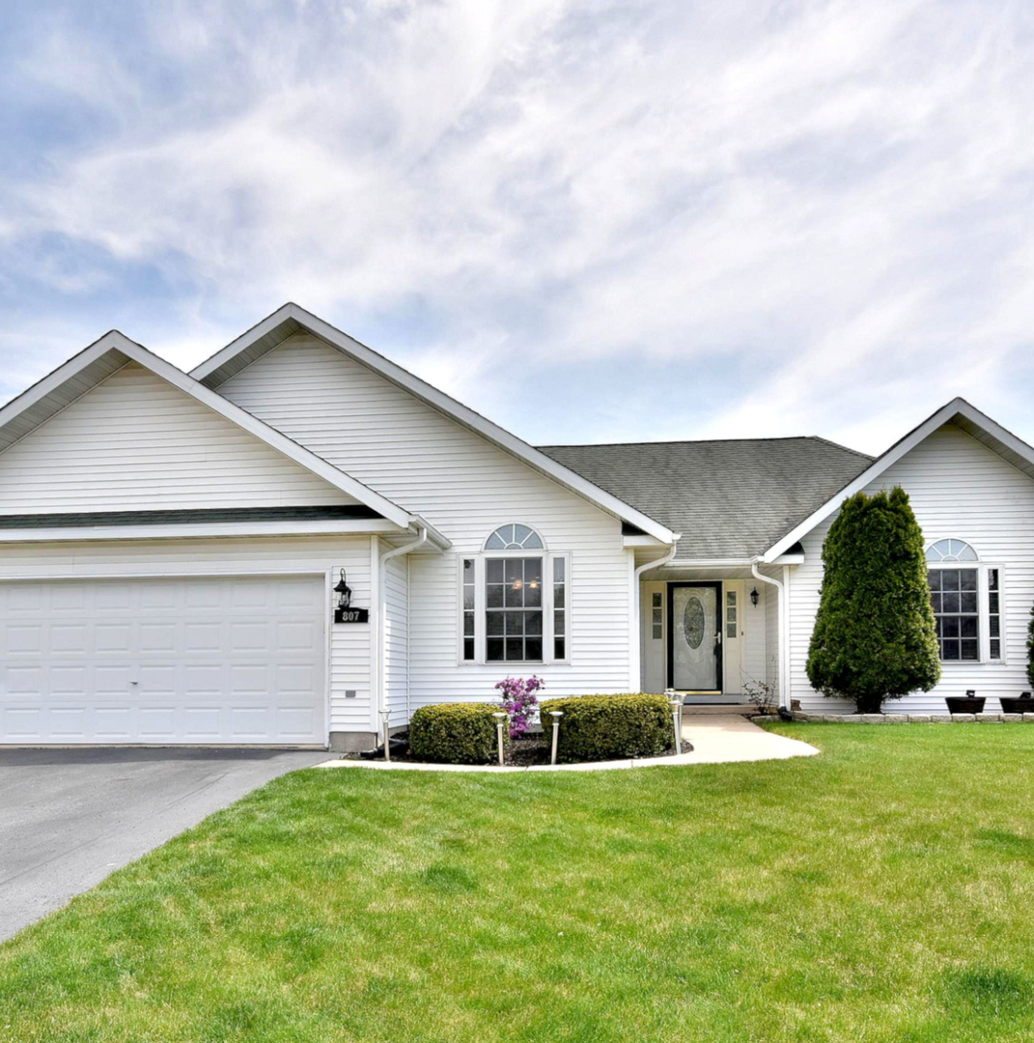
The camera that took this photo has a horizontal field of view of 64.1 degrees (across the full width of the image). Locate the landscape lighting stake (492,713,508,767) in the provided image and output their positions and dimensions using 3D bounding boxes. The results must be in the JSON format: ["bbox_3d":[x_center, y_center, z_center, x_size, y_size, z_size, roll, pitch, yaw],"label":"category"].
[{"bbox_3d":[-0.184,2.340,8.880,0.165,0.580,0.165,0,-5,0],"label":"landscape lighting stake"}]

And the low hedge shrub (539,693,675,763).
[{"bbox_3d":[1.044,2.394,9.600,1.550,0.660,1.020,0,-5,-2],"label":"low hedge shrub"}]

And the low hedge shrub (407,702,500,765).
[{"bbox_3d":[-0.685,2.446,9.550,1.120,0.600,0.980,-1,-5,3],"label":"low hedge shrub"}]

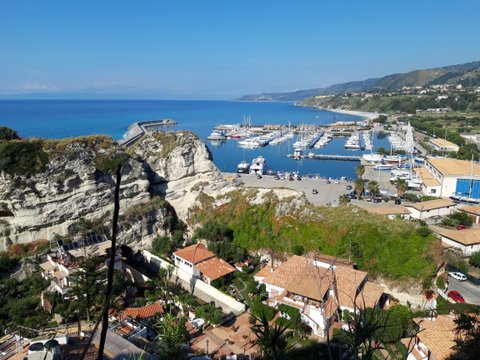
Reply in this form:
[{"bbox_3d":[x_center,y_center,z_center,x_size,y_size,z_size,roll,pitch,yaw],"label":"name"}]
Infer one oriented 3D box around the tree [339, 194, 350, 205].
[{"bbox_3d":[56.263,10.238,193.919,5.800,5.000,5.800,0,13,0],"label":"tree"}]

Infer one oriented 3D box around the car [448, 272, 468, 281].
[{"bbox_3d":[59.676,26.302,98.475,1.780,1.500,4.250,-8,15,-32],"label":"car"}]

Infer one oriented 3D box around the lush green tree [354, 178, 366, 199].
[{"bbox_3d":[65.684,4.988,195.243,5.700,11.000,5.700,0,13,0],"label":"lush green tree"}]

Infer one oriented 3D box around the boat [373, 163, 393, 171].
[{"bbox_3d":[110.413,-10.035,276.831,14.000,4.800,4.200,1,13,5],"label":"boat"}]

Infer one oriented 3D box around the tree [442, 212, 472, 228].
[{"bbox_3d":[92.154,16.215,152.492,11.500,5.500,8.000,0,13,0],"label":"tree"}]

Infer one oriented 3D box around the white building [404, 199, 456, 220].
[{"bbox_3d":[91.101,13.237,172.642,28.000,5.000,10.600,-6,14,-27],"label":"white building"}]

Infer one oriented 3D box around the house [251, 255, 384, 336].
[{"bbox_3d":[17.509,25.066,81.636,25.000,8.400,16.300,8,15,32],"label":"house"}]

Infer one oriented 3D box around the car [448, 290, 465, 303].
[{"bbox_3d":[58.936,31.751,98.000,1.680,1.450,3.900,-8,15,-31],"label":"car"}]

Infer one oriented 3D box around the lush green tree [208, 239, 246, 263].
[{"bbox_3d":[-3.262,19.165,98.000,10.000,6.500,8.500,0,13,0],"label":"lush green tree"}]

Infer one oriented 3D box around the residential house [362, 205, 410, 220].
[{"bbox_3d":[67.527,14.733,166.085,20.500,4.800,9.500,1,13,2],"label":"residential house"}]

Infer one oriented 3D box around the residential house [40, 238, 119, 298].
[{"bbox_3d":[-46.079,24.333,102.676,18.000,7.500,13.000,-8,15,-31],"label":"residential house"}]

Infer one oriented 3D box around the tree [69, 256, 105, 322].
[{"bbox_3d":[-32.765,23.278,76.581,7.300,15.000,7.300,0,13,0],"label":"tree"}]

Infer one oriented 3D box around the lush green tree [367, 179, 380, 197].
[{"bbox_3d":[76.115,5.625,205.326,6.300,9.000,6.300,0,13,0],"label":"lush green tree"}]

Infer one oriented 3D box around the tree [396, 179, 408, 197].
[{"bbox_3d":[92.598,5.137,205.217,6.300,10.000,6.300,0,13,0],"label":"tree"}]

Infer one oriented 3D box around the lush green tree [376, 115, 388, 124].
[{"bbox_3d":[300.956,-126.307,760.572,19.000,17.000,18.000,0,13,0],"label":"lush green tree"}]

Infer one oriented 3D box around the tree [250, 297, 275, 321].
[{"bbox_3d":[4.681,26.630,75.000,4.900,4.600,4.900,0,13,0],"label":"tree"}]

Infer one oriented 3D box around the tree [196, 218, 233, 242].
[{"bbox_3d":[-7.792,14.996,106.000,10.800,6.800,9.000,0,13,0],"label":"tree"}]

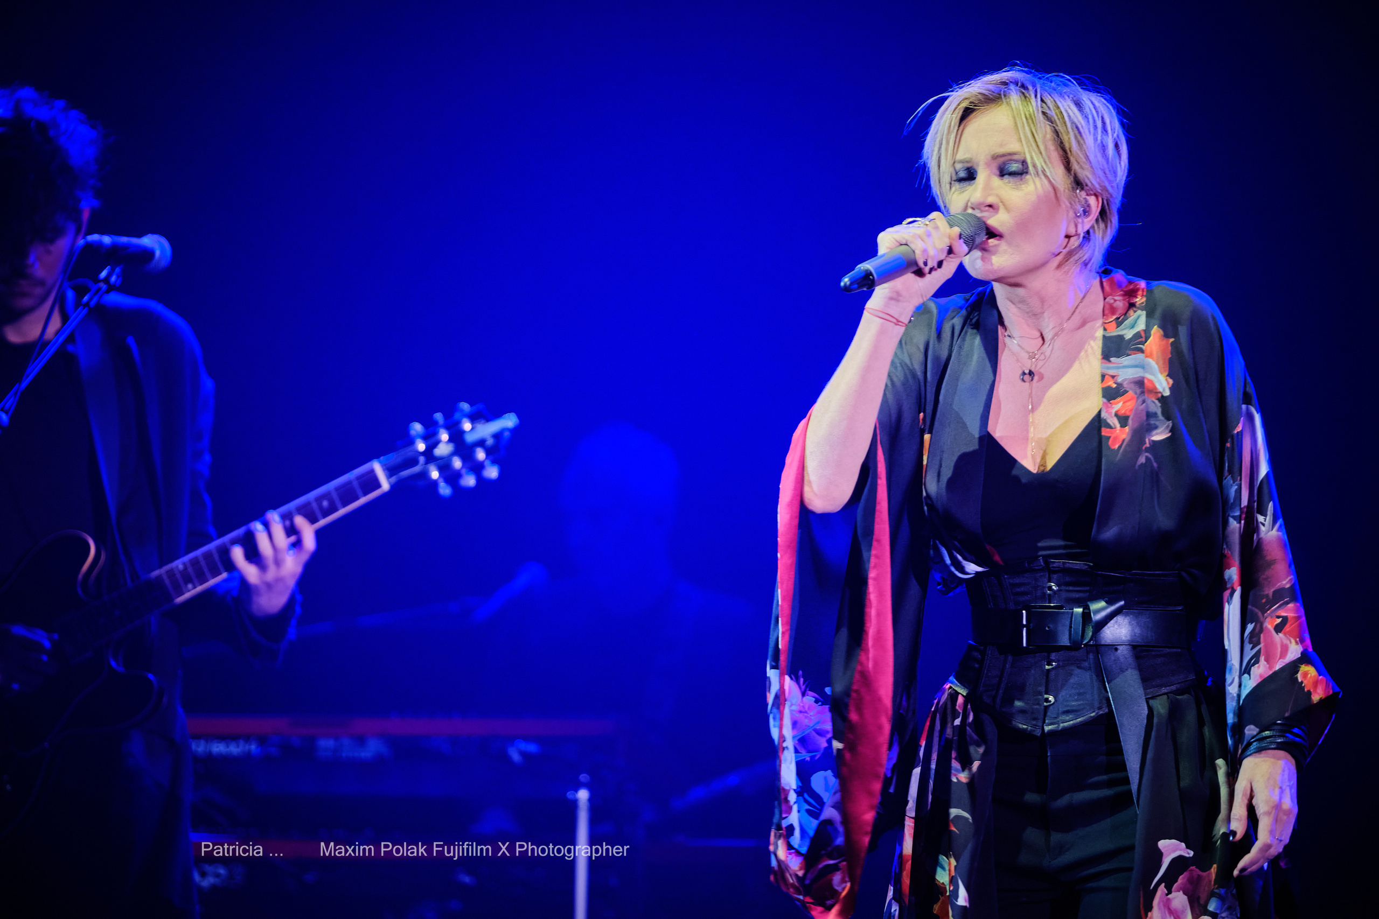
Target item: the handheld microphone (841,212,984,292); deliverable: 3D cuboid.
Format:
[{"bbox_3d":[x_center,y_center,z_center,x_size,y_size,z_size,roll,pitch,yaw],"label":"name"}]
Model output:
[{"bbox_3d":[0.253,-0.231,9.200,0.048,0.048,0.230,-2,15,46],"label":"handheld microphone"}]

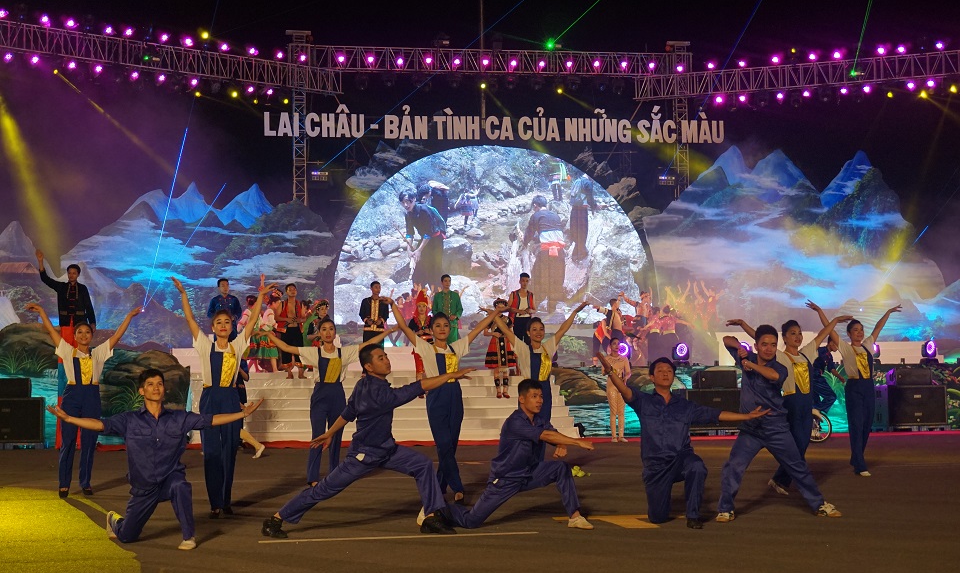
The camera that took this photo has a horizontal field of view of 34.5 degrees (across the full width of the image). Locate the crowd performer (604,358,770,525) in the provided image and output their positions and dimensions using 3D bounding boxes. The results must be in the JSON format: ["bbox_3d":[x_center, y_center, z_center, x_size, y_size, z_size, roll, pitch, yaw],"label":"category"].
[{"bbox_3d":[1.461,1.102,11.100,1.120,1.200,0.780,0,-3,-7],"label":"crowd performer"}]

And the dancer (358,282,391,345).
[{"bbox_3d":[-1.829,0.763,26.800,0.540,1.690,0.360,0,-3,-3],"label":"dancer"}]

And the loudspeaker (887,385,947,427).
[{"bbox_3d":[7.523,2.068,26.950,1.050,0.670,0.700,0,-3,-5],"label":"loudspeaker"}]

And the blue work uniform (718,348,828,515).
[{"bbox_3d":[2.146,1.060,11.300,0.750,1.210,0.420,0,-3,-19],"label":"blue work uniform"}]

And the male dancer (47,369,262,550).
[{"bbox_3d":[-2.193,1.137,10.350,1.380,1.160,0.780,0,-3,-13],"label":"male dancer"}]

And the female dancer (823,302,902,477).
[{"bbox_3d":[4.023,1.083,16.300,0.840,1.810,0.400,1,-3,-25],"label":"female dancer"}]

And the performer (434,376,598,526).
[{"bbox_3d":[0.195,1.190,10.950,1.080,1.050,0.650,-3,-4,37],"label":"performer"}]

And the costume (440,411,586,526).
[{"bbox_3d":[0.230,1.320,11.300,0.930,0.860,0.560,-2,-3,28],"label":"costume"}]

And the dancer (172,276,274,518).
[{"bbox_3d":[-2.003,0.861,12.050,0.780,1.880,0.400,0,-3,-6],"label":"dancer"}]

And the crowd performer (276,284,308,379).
[{"bbox_3d":[-3.287,0.770,27.100,0.560,1.680,0.380,0,-3,-8],"label":"crowd performer"}]

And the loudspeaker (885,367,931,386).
[{"bbox_3d":[7.525,1.580,27.050,0.630,0.300,0.480,0,-3,-5],"label":"loudspeaker"}]

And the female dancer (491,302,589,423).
[{"bbox_3d":[0.539,1.031,14.750,0.930,1.780,0.400,1,-3,-25],"label":"female dancer"}]

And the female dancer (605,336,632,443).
[{"bbox_3d":[2.144,1.604,24.100,0.430,1.620,0.330,0,-3,-14],"label":"female dancer"}]

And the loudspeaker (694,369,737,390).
[{"bbox_3d":[3.976,1.567,26.100,0.670,0.300,0.430,0,-3,-7],"label":"loudspeaker"}]

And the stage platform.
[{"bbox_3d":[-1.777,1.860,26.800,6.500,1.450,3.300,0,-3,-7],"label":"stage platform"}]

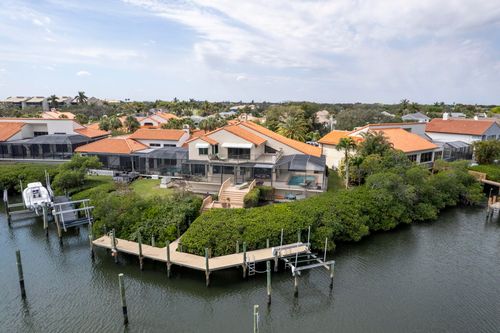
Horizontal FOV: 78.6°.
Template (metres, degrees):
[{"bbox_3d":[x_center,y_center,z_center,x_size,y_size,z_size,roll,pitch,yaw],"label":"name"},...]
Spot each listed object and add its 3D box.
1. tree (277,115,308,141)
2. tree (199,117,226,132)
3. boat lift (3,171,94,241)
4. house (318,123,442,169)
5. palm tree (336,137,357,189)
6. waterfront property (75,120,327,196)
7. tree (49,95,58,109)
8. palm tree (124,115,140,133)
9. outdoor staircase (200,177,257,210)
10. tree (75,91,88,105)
[{"bbox_3d":[9.370,-7.040,67.910,6.600,8.600,6.600,0,12,0],"label":"tree"},{"bbox_3d":[-7.800,-6.170,64.130,5.430,8.460,4.850,0,12,0],"label":"tree"},{"bbox_3d":[-20.560,4.290,32.530,8.540,4.170,6.300,6,13,26],"label":"boat lift"},{"bbox_3d":[23.090,-4.430,58.550,14.550,7.370,16.490,-7,14,-31],"label":"house"},{"bbox_3d":[12.600,-0.470,40.350,2.520,7.120,2.520,0,12,0],"label":"palm tree"},{"bbox_3d":[-6.300,-2.660,48.020,33.950,8.440,18.430,4,12,17],"label":"waterfront property"},{"bbox_3d":[-70.170,-18.660,110.070,4.460,13.930,4.460,0,12,0],"label":"tree"},{"bbox_3d":[-27.730,-7.980,72.670,3.780,8.490,3.780,0,12,0],"label":"palm tree"},{"bbox_3d":[-2.420,3.400,36.910,5.140,2.520,4.660,5,13,22],"label":"outdoor staircase"},{"bbox_3d":[-54.820,-17.010,100.500,4.850,14.650,4.850,0,12,0],"label":"tree"}]

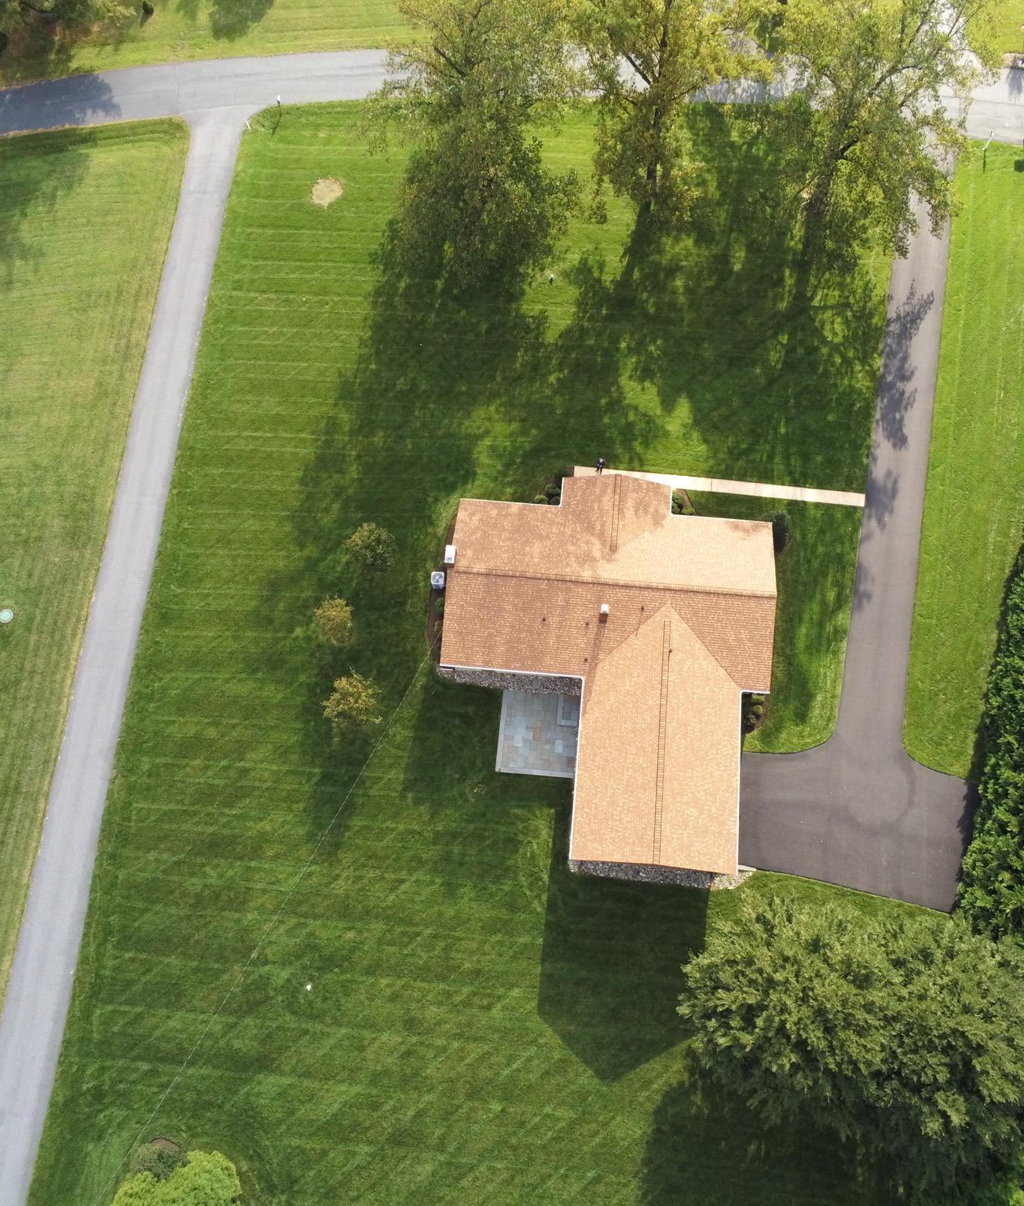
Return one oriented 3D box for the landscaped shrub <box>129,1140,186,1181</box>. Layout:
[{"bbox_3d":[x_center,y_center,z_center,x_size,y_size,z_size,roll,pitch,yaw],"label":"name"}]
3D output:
[{"bbox_3d":[-17.984,28.673,54.441,2.600,1.800,2.600,0,71,1],"label":"landscaped shrub"}]

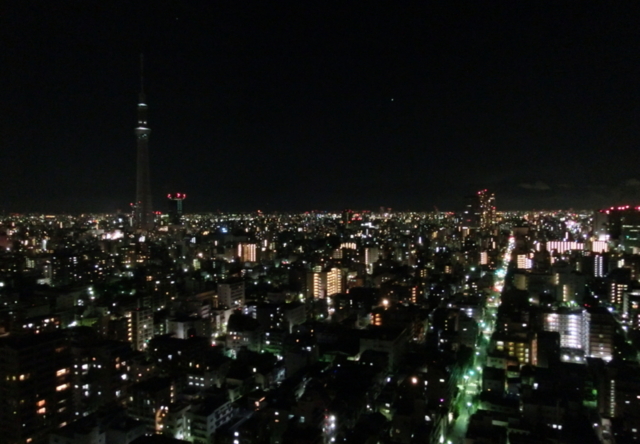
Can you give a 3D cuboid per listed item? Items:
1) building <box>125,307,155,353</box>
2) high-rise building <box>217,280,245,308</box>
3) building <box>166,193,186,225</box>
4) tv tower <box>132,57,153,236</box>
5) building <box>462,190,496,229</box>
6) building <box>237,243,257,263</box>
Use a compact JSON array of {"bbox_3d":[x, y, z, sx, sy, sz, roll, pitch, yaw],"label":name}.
[{"bbox_3d":[-118.000,69.480,291.570,9.500,26.000,14.500,0,2,24],"label":"building"},{"bbox_3d":[-83.240,67.220,414.330,14.500,23.500,21.000,0,2,24],"label":"high-rise building"},{"bbox_3d":[-572.760,-35.320,1767.830,48.000,158.000,46.000,0,2,20],"label":"building"},{"bbox_3d":[-624.120,-267.580,1563.290,64.000,634.000,64.000,-1,2,-22],"label":"tv tower"},{"bbox_3d":[587.470,-36.610,1627.810,108.000,159.000,48.000,0,2,22],"label":"building"},{"bbox_3d":[-116.730,53.180,711.510,28.000,35.500,16.000,0,2,24],"label":"building"}]

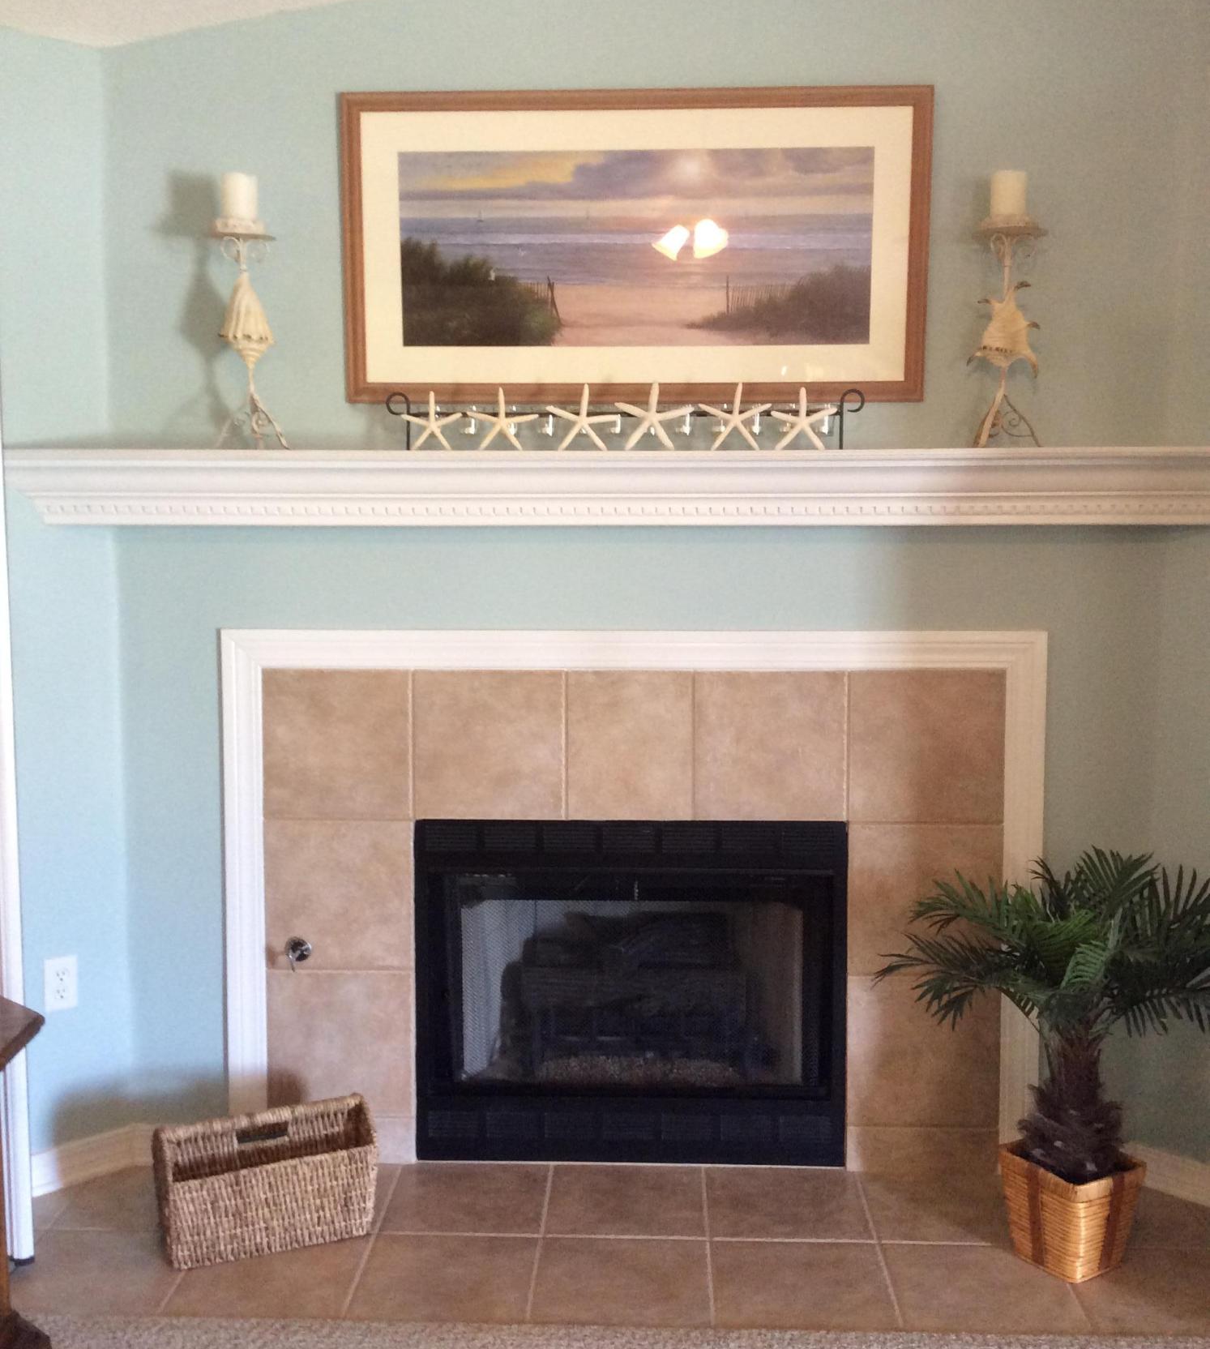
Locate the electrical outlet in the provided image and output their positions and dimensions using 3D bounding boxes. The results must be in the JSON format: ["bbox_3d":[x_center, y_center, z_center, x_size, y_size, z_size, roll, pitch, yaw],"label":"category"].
[{"bbox_3d":[-1.175,0.670,3.237,0.071,0.115,0.008,-4,6,-44],"label":"electrical outlet"}]

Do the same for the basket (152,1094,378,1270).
[{"bbox_3d":[-0.675,1.014,3.001,0.418,0.245,0.136,-2,5,-24],"label":"basket"}]

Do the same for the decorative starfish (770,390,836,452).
[{"bbox_3d":[0.409,-0.522,3.066,0.137,0.131,0.022,0,4,2],"label":"decorative starfish"}]

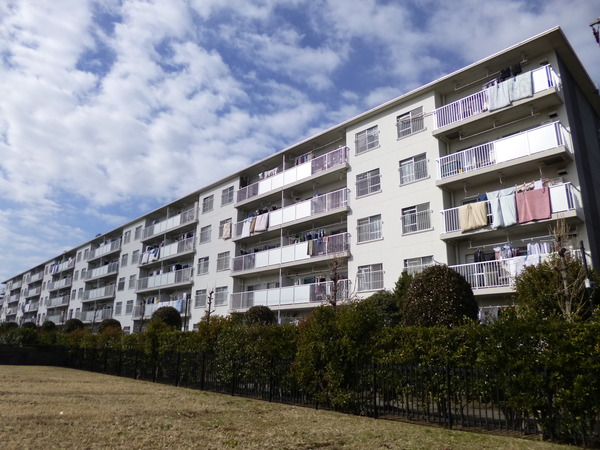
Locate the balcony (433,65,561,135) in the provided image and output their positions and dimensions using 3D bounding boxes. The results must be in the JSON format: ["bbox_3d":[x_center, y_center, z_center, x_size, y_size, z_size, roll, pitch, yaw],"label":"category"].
[{"bbox_3d":[8.912,-5.401,19.268,1.250,1.320,5.410,15,-21,-42],"label":"balcony"}]

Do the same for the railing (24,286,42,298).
[{"bbox_3d":[-47.605,12.402,75.605,1.300,1.350,11.366,15,-21,-42],"label":"railing"}]

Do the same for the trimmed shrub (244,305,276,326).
[{"bbox_3d":[-2.037,5.607,20.853,1.800,3.117,1.800,15,-21,-42],"label":"trimmed shrub"}]

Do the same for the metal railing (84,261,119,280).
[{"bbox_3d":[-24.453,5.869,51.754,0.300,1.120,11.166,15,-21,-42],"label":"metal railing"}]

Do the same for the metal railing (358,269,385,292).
[{"bbox_3d":[3.713,2.952,21.803,0.170,0.983,1.757,15,-21,-42],"label":"metal railing"}]

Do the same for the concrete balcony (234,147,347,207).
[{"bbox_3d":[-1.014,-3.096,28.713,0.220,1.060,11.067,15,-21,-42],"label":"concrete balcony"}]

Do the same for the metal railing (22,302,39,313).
[{"bbox_3d":[-47.631,14.955,74.892,1.300,1.350,11.366,15,-21,-42],"label":"metal railing"}]

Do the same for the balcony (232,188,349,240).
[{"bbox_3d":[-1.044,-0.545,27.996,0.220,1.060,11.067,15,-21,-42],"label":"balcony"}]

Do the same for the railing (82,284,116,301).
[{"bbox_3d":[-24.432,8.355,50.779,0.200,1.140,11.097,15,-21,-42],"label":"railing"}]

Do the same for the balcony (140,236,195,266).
[{"bbox_3d":[-12.380,2.863,39.997,1.250,1.320,11.459,15,-21,-42],"label":"balcony"}]

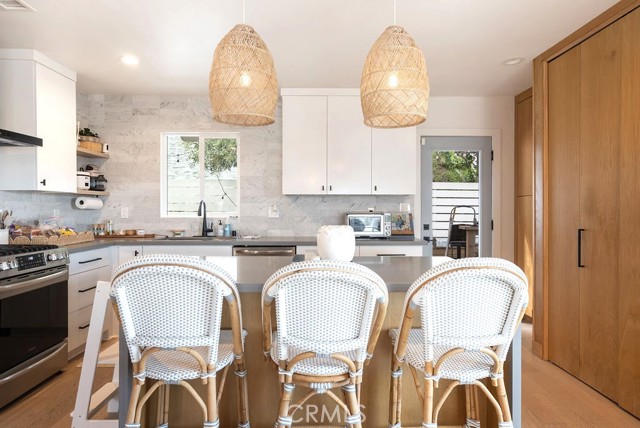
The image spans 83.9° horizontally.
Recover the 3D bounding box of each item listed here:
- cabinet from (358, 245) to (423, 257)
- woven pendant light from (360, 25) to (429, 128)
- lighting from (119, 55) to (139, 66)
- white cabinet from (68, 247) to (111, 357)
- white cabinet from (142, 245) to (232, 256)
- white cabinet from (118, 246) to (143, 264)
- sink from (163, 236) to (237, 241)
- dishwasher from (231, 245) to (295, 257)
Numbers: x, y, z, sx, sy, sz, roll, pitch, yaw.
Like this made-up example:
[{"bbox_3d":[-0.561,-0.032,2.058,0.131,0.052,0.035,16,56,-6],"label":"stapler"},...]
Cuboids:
[{"bbox_3d":[0.679,0.680,3.716,0.603,0.785,0.600,0,1,-1],"label":"cabinet"},{"bbox_3d":[0.385,-0.729,1.844,0.350,0.505,0.350,0,1,-1],"label":"woven pendant light"},{"bbox_3d":[-1.620,-1.287,2.991,0.160,0.030,0.160,0,1,-1],"label":"lighting"},{"bbox_3d":[-2.240,0.683,3.031,0.600,0.770,0.580,0,1,-1],"label":"white cabinet"},{"bbox_3d":[-1.259,0.681,3.686,0.850,0.785,0.600,0,1,-1],"label":"white cabinet"},{"bbox_3d":[-1.794,0.681,3.678,0.227,0.785,0.600,0,1,-1],"label":"white cabinet"},{"bbox_3d":[-1.236,0.359,3.656,0.750,0.220,0.440,0,1,-1],"label":"sink"},{"bbox_3d":[-0.530,0.708,3.699,0.607,0.830,0.600,0,1,-1],"label":"dishwasher"}]

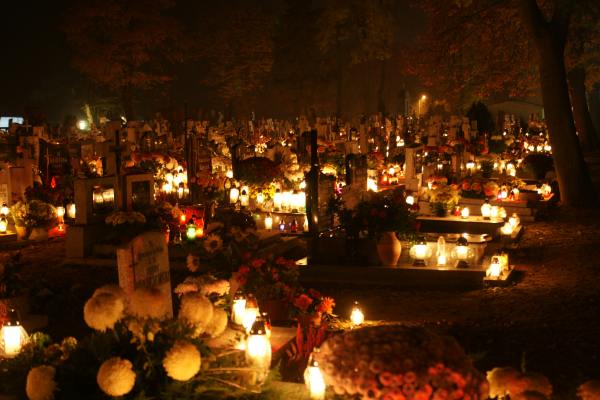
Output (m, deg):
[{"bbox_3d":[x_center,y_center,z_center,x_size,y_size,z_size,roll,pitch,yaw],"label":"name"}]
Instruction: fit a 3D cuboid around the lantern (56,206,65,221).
[{"bbox_3d":[-2.954,0.167,10.700,0.100,0.175,0.100,0,6,0],"label":"lantern"}]

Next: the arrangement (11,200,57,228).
[{"bbox_3d":[-3.321,0.181,10.800,0.560,0.350,0.450,2,6,20],"label":"arrangement"}]

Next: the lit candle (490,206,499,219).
[{"bbox_3d":[2.514,0.162,11.200,0.100,0.175,0.100,2,6,20],"label":"lit candle"}]

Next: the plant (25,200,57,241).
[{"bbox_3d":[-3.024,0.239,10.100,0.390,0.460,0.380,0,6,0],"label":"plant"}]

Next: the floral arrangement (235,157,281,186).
[{"bbox_3d":[-0.584,-0.384,11.900,0.620,0.440,0.600,0,6,0],"label":"floral arrangement"}]

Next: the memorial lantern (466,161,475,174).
[{"bbox_3d":[3.050,-0.581,15.500,0.140,0.250,0.140,0,6,0],"label":"memorial lantern"}]

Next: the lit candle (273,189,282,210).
[{"bbox_3d":[-0.309,-0.007,11.900,0.130,0.290,0.130,0,5,0],"label":"lit candle"}]

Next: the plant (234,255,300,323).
[{"bbox_3d":[-0.206,0.565,5.500,0.420,0.430,0.400,0,6,0],"label":"plant"}]

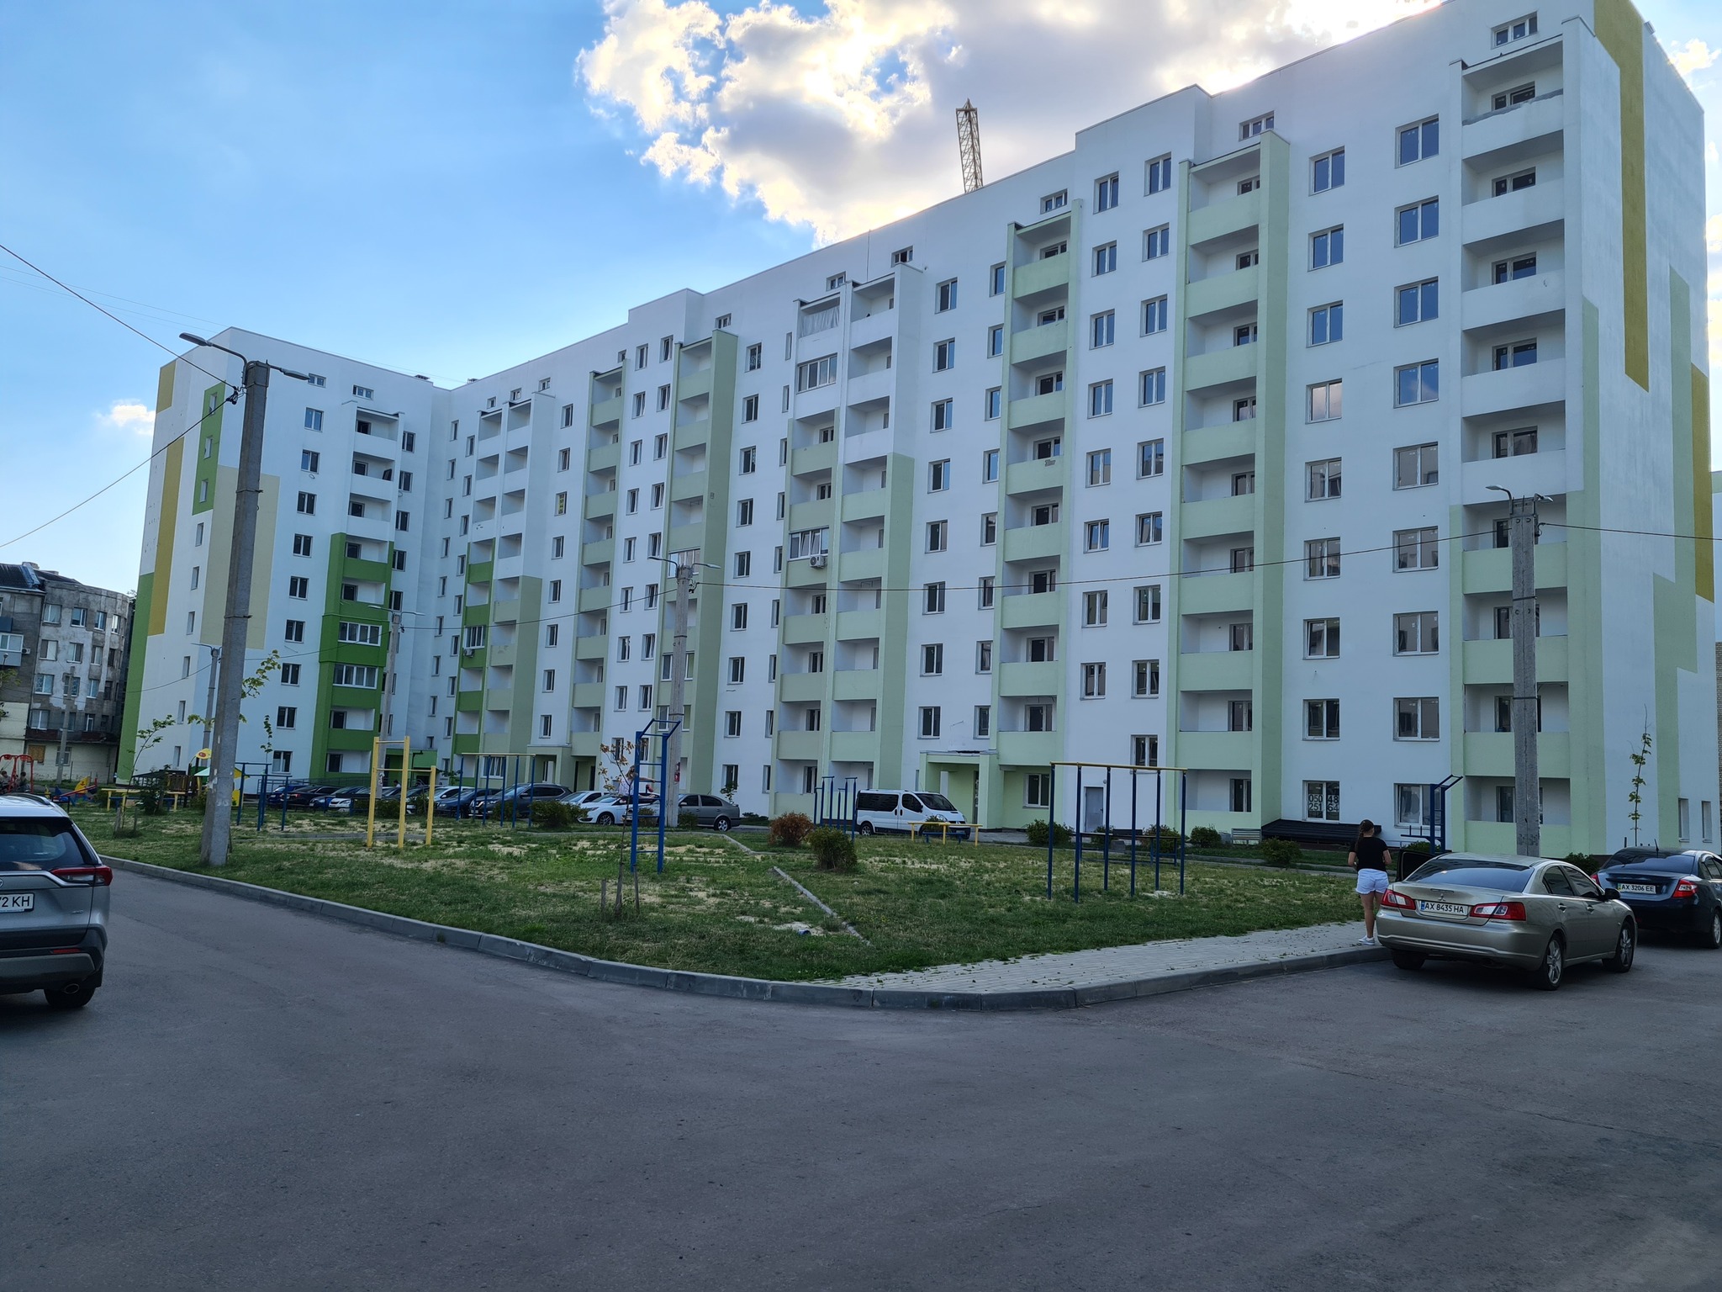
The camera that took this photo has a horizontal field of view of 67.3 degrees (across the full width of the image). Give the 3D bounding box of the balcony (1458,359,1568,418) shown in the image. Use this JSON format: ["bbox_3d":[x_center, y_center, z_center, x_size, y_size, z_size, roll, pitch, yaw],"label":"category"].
[{"bbox_3d":[21.688,-8.312,42.609,1.200,1.400,3.185,8,-8,-44],"label":"balcony"}]

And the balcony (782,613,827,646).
[{"bbox_3d":[-2.362,-0.759,64.824,1.200,1.382,3.009,8,-8,-43],"label":"balcony"}]

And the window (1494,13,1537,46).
[{"bbox_3d":[21.769,-20.422,43.023,0.200,0.748,1.440,8,-8,-43],"label":"window"}]

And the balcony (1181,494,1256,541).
[{"bbox_3d":[13.659,-4.670,48.131,1.300,1.362,2.973,8,-8,-43],"label":"balcony"}]

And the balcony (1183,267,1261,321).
[{"bbox_3d":[14.019,-13.149,48.890,1.374,1.342,2.958,8,-7,-43],"label":"balcony"}]

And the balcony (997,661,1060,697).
[{"bbox_3d":[7.604,1.504,55.598,1.200,1.424,3.178,8,-8,-44],"label":"balcony"}]

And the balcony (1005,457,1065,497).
[{"bbox_3d":[7.756,-7.006,54.346,1.374,1.307,2.939,8,-7,-43],"label":"balcony"}]

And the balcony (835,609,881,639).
[{"bbox_3d":[0.353,-0.933,61.660,1.300,1.362,2.950,8,-8,-43],"label":"balcony"}]

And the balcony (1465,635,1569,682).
[{"bbox_3d":[21.310,0.540,41.736,1.200,1.428,3.197,8,-8,-44],"label":"balcony"}]

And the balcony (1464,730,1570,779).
[{"bbox_3d":[20.424,3.403,39.846,1.200,1.382,3.030,8,-8,-43],"label":"balcony"}]

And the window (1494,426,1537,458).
[{"bbox_3d":[21.077,-6.230,41.594,0.183,1.425,1.364,8,-7,-43],"label":"window"}]

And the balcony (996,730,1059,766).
[{"bbox_3d":[7.254,4.286,53.519,1.300,1.362,2.994,8,-8,-43],"label":"balcony"}]

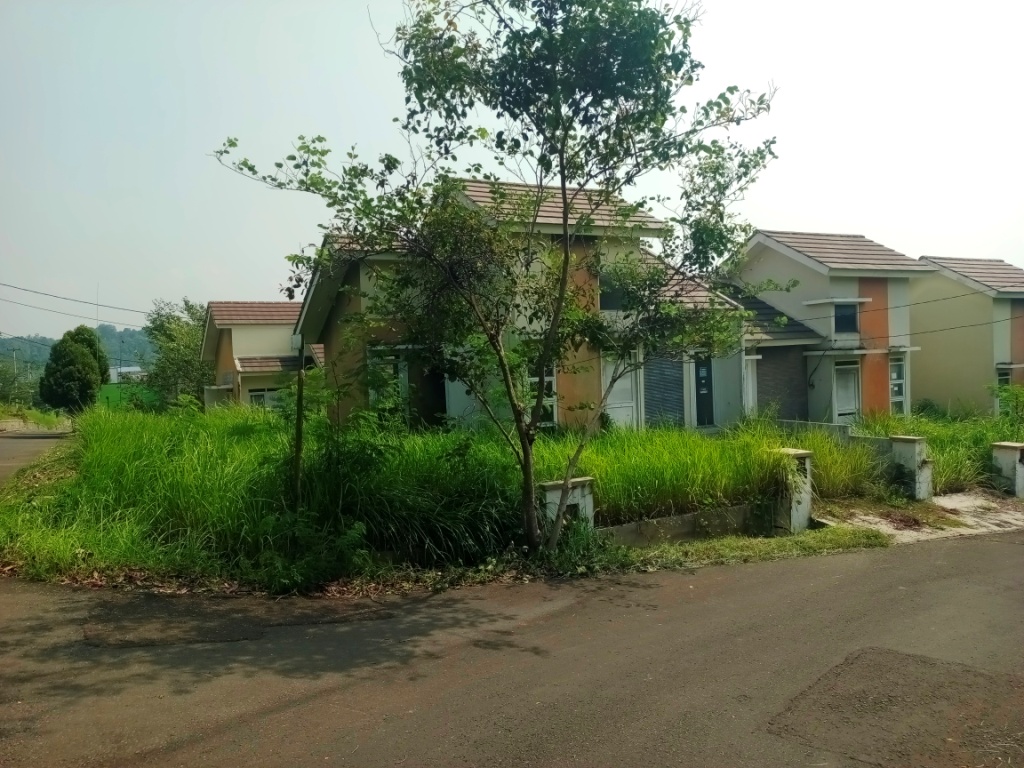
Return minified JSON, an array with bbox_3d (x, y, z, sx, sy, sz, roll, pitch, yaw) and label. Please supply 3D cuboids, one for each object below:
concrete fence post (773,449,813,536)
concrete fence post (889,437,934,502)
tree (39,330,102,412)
[{"bbox_3d":[4.298,1.647,11.399,0.420,1.168,0.500,-3,2,-24],"label":"concrete fence post"},{"bbox_3d":[6.725,1.408,12.466,0.412,0.991,0.480,-3,2,-24],"label":"concrete fence post"},{"bbox_3d":[-19.105,-0.281,32.000,2.437,4.068,2.437,-3,2,-24],"label":"tree"}]

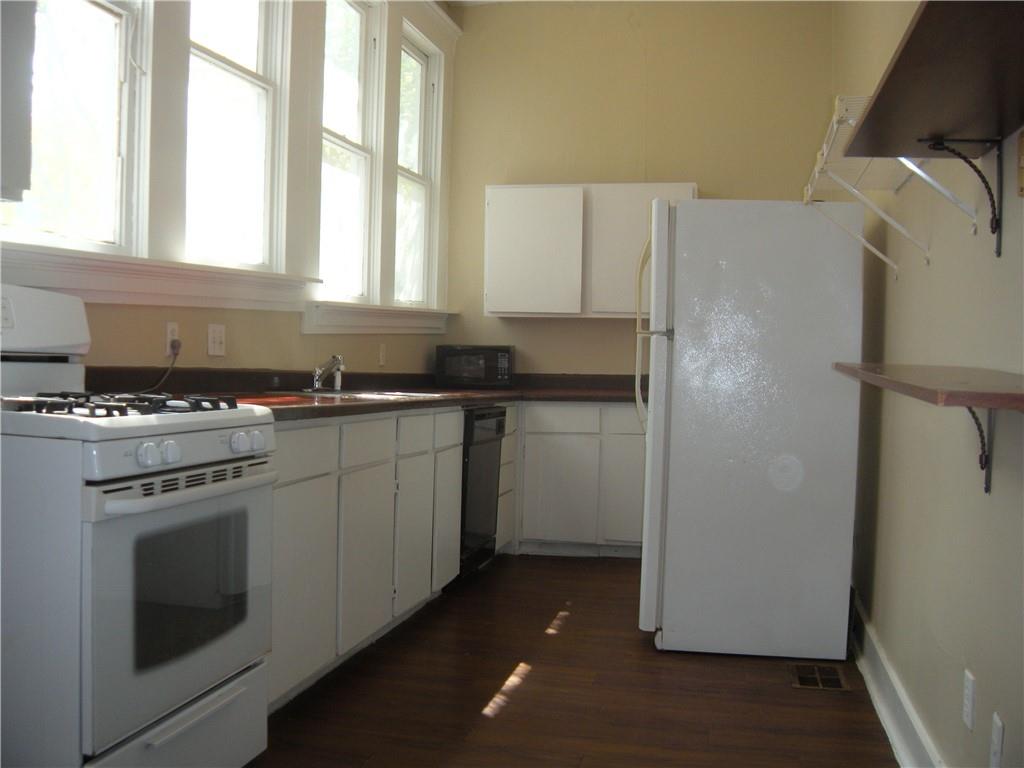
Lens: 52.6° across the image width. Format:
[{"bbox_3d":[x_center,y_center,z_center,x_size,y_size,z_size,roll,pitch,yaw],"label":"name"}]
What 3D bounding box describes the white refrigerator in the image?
[{"bbox_3d":[0.888,0.165,4.180,0.790,1.680,0.750,2,1,6],"label":"white refrigerator"}]

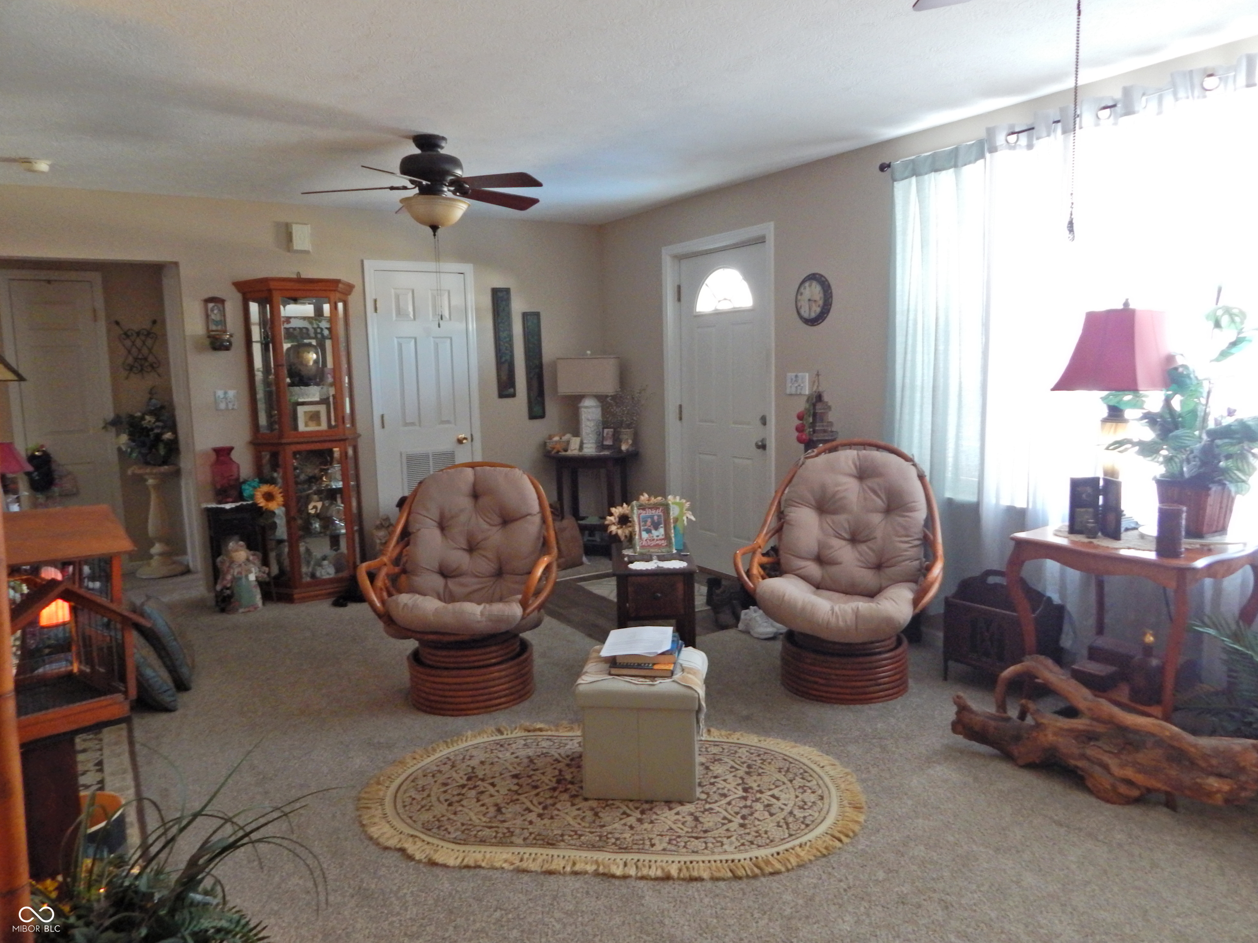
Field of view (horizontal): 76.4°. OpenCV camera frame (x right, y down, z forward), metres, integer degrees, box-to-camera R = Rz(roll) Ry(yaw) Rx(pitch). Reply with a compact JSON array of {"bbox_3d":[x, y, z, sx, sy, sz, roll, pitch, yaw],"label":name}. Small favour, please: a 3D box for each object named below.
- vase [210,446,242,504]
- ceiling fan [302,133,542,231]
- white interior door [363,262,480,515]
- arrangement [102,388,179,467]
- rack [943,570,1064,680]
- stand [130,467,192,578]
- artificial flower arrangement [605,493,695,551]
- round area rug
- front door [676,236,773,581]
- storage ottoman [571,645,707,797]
[{"bbox_3d":[-2.395,0.020,4.747,0.190,0.350,0.190,-7,10,-32],"label":"vase"},{"bbox_3d":[-0.873,-1.282,3.584,1.100,0.400,1.100,-1,9,0],"label":"ceiling fan"},{"bbox_3d":[-1.365,-0.361,5.547,0.680,2.060,0.070,-7,10,-32],"label":"white interior door"},{"bbox_3d":[-3.297,-0.298,5.414,0.430,0.530,0.400,-7,9,-34],"label":"arrangement"},{"bbox_3d":[1.555,0.655,3.325,0.235,0.490,0.370,-8,10,-41],"label":"rack"},{"bbox_3d":[-3.321,0.334,5.636,0.380,0.760,0.380,-7,10,-32],"label":"stand"},{"bbox_3d":[0.092,0.215,3.470,0.390,0.250,0.250,-1,8,0],"label":"artificial flower arrangement"},{"bbox_3d":[-0.067,1.033,2.617,1.642,0.015,0.919,-1,8,7],"label":"round area rug"},{"bbox_3d":[0.603,-0.338,5.115,0.050,2.030,0.870,-7,10,-32],"label":"front door"},{"bbox_3d":[0.050,0.834,2.700,0.385,0.380,0.380,-1,8,6],"label":"storage ottoman"}]

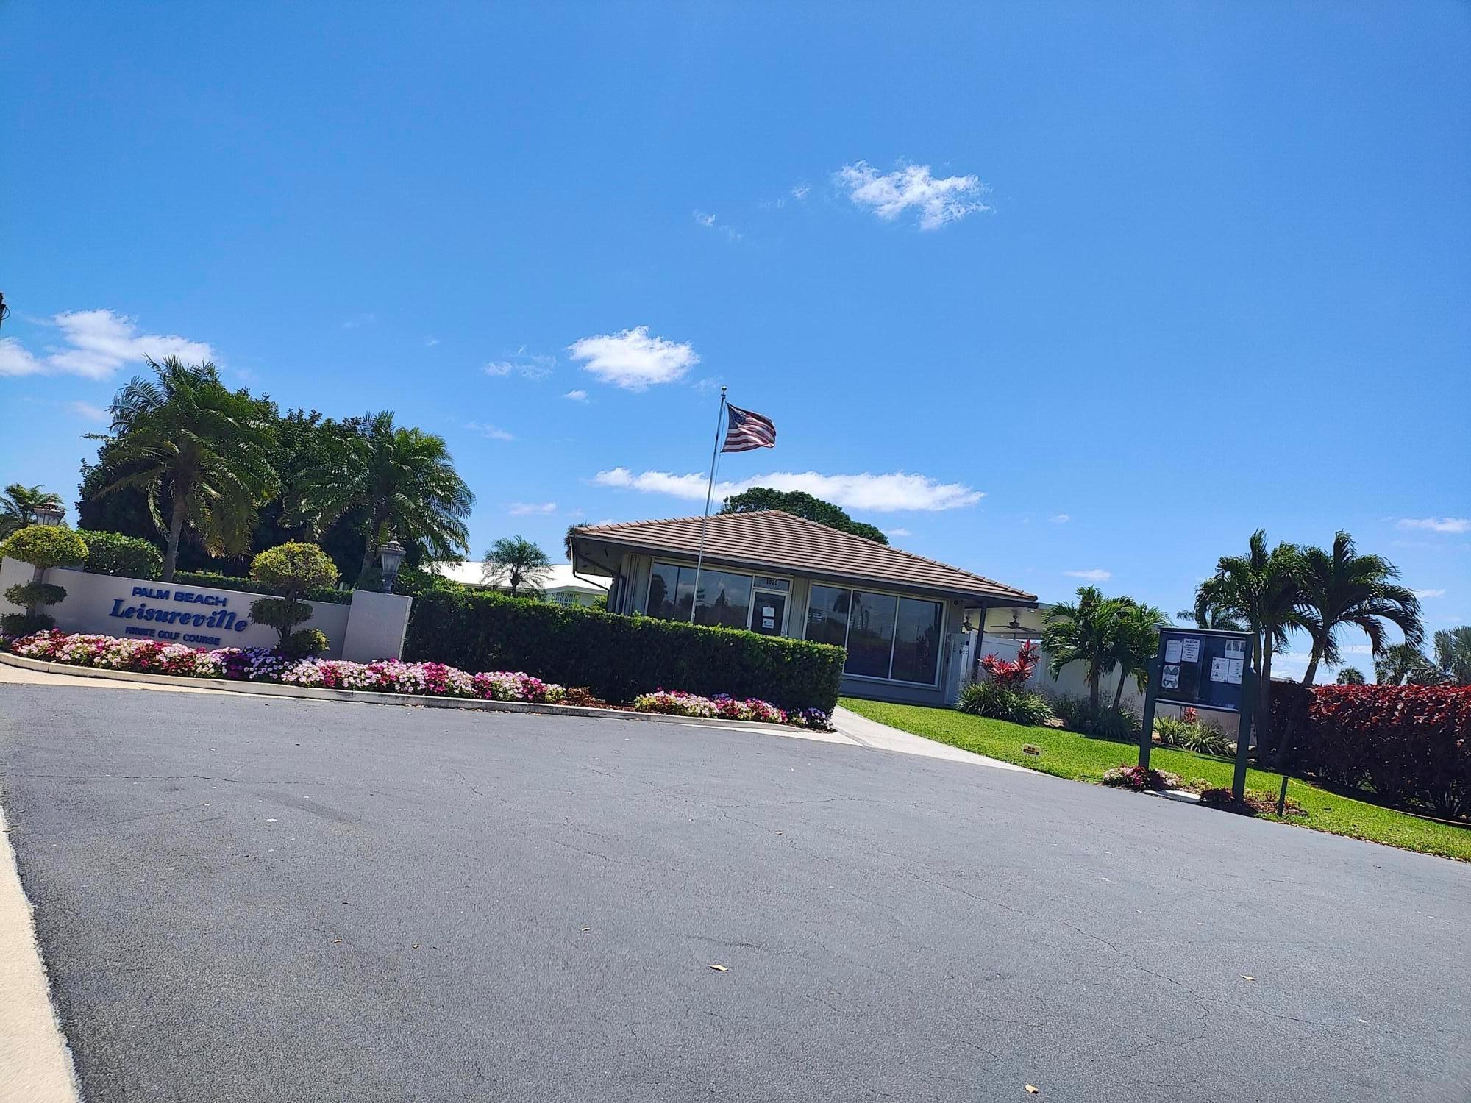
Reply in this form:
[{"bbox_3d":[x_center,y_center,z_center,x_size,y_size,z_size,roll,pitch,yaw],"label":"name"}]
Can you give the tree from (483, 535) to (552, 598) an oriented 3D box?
[{"bbox_3d":[-6.960,1.197,33.439,2.150,3.380,2.150,8,-5,-11],"label":"tree"}]

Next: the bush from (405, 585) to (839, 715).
[{"bbox_3d":[-1.472,1.529,14.986,6.344,1.150,0.950,9,-5,-23],"label":"bush"}]

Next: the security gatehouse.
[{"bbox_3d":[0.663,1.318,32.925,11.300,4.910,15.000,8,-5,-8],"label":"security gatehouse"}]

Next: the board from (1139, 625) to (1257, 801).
[{"bbox_3d":[5.680,1.951,13.060,0.170,1.980,1.320,10,-5,-30],"label":"board"}]

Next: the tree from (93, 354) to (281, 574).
[{"bbox_3d":[-7.483,-0.661,14.320,2.450,3.840,2.450,10,-5,-28],"label":"tree"}]

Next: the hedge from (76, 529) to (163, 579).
[{"bbox_3d":[-8.026,0.408,13.673,1.200,1.360,1.100,8,-5,-10],"label":"hedge"}]

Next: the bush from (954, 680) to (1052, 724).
[{"bbox_3d":[5.942,3.292,23.304,2.000,0.817,1.600,7,-5,10],"label":"bush"}]

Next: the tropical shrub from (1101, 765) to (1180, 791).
[{"bbox_3d":[4.872,2.730,12.775,0.650,0.280,1.000,10,-5,-30],"label":"tropical shrub"}]

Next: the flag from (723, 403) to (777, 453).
[{"bbox_3d":[0.262,-2.322,20.152,1.150,0.920,0.400,8,-5,0],"label":"flag"}]

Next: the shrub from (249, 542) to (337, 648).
[{"bbox_3d":[-5.000,0.608,11.893,0.980,1.410,0.950,8,-5,-10],"label":"shrub"}]

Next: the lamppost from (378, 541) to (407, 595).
[{"bbox_3d":[-4.203,0.178,13.001,0.340,0.678,0.340,8,-5,-10],"label":"lamppost"}]

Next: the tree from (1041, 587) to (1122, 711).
[{"bbox_3d":[7.692,2.400,23.466,1.950,3.240,1.950,6,-5,19],"label":"tree"}]

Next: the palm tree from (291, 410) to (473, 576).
[{"bbox_3d":[-5.553,-0.257,16.450,2.700,3.853,2.700,9,-5,-15],"label":"palm tree"}]

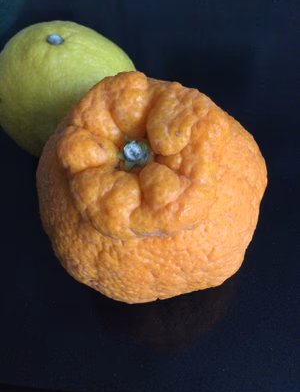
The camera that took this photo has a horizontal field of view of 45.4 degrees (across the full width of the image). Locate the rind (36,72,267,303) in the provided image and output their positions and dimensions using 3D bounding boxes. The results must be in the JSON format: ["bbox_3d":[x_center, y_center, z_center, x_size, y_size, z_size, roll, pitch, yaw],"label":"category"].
[{"bbox_3d":[0.000,-0.003,0.155,0.095,0.089,0.095,-9,57,0],"label":"rind"}]

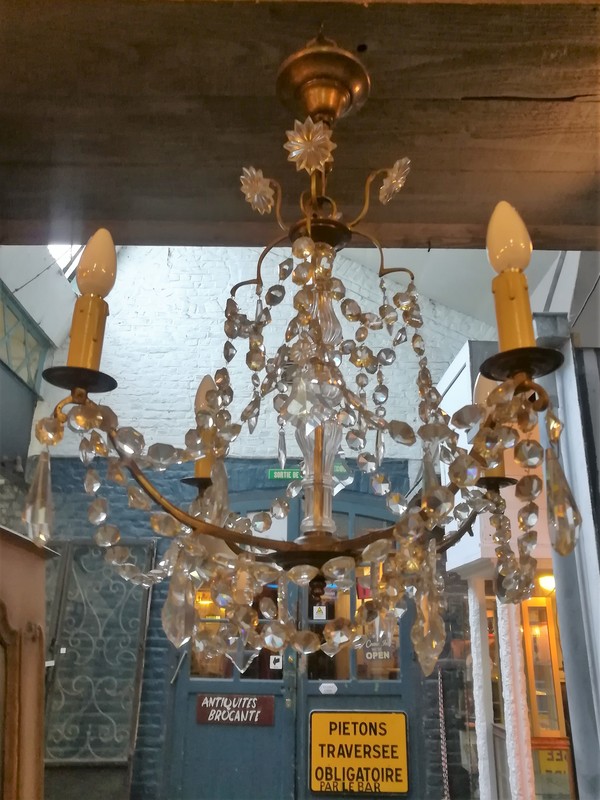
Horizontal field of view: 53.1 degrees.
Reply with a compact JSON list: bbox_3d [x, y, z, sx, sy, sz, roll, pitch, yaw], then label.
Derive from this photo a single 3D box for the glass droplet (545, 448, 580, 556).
[{"bbox_3d":[0.178,0.070,0.408,0.024,0.074,0.019,-7,-21,22],"label":"glass droplet"}]

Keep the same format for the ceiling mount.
[{"bbox_3d":[0.031,-0.433,0.815,0.125,0.085,0.125,1,-20,2],"label":"ceiling mount"}]

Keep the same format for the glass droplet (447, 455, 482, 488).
[{"bbox_3d":[0.119,0.051,0.433,0.022,0.022,0.012,-3,-20,12],"label":"glass droplet"}]

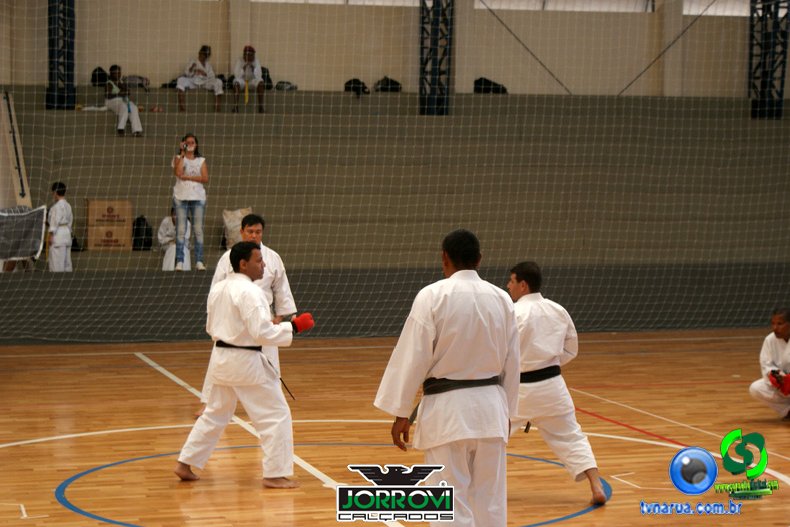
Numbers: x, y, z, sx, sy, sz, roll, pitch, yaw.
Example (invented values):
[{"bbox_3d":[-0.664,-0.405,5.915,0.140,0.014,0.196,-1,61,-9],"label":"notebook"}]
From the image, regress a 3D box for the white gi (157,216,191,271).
[{"bbox_3d":[-2.947,-0.206,21.900,0.460,0.800,0.550,0,2,-14],"label":"white gi"}]

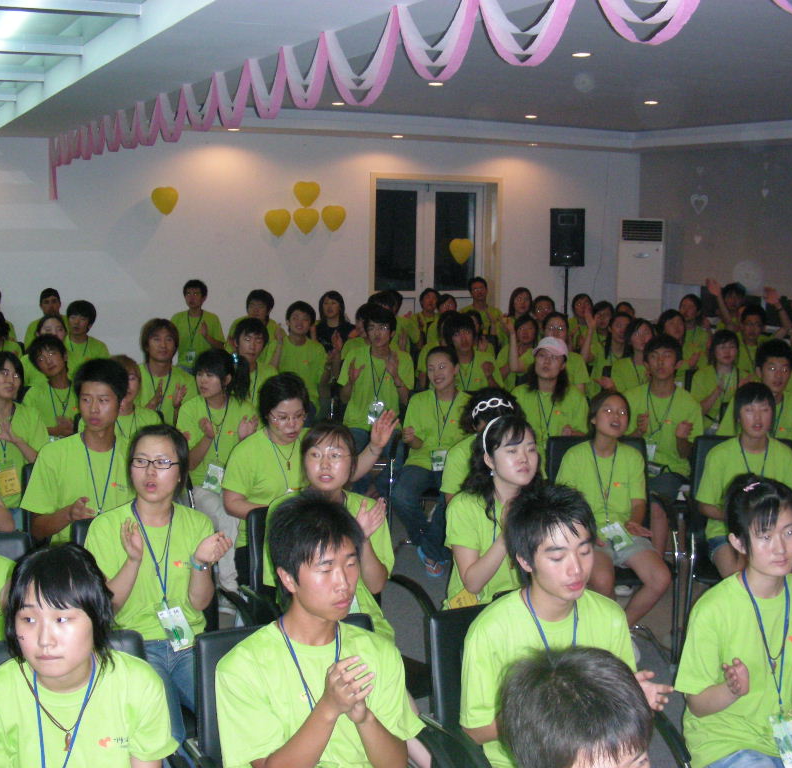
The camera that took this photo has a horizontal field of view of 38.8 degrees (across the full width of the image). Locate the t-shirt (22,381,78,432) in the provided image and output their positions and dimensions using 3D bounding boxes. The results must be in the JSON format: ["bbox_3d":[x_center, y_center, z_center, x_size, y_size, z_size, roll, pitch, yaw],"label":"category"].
[{"bbox_3d":[-1.733,0.219,5.736,0.410,0.480,0.250,-2,9,-17],"label":"t-shirt"}]

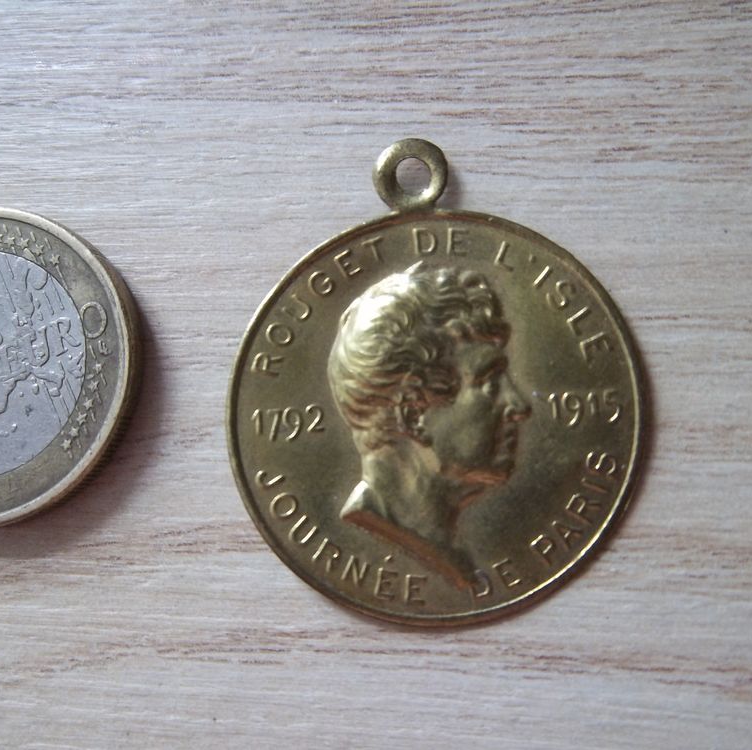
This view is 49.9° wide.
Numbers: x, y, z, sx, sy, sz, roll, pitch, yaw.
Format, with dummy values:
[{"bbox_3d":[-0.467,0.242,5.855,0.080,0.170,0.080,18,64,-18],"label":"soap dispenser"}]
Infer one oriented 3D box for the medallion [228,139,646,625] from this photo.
[{"bbox_3d":[0.003,0.000,0.055,0.028,0.002,0.033,-7,83,7],"label":"medallion"}]

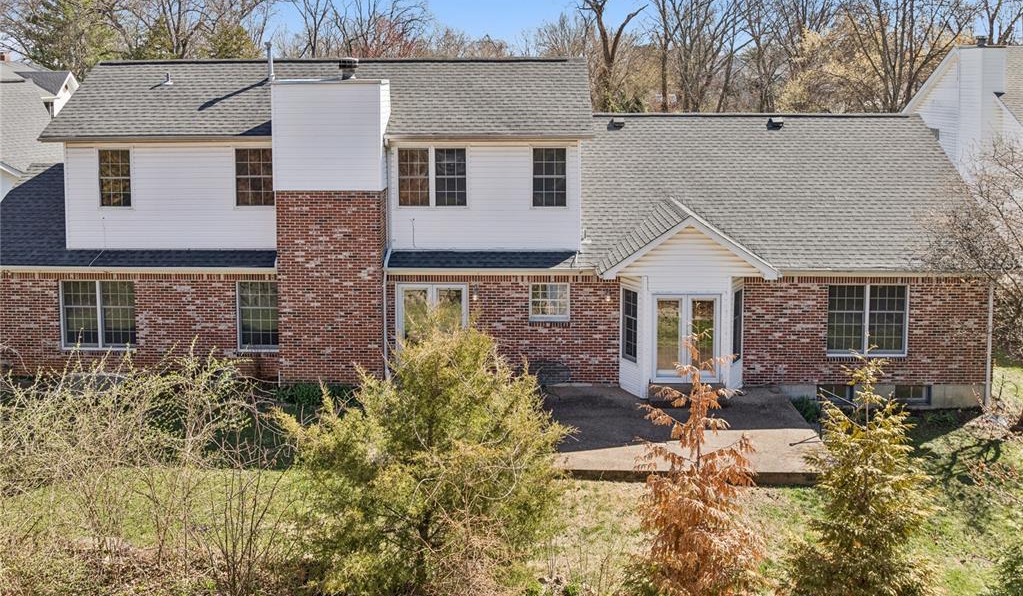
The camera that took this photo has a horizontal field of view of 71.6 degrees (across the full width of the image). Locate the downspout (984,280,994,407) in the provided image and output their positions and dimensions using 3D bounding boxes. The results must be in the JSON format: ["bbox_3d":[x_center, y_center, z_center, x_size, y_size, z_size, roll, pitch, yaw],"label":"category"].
[{"bbox_3d":[11.126,1.059,16.500,0.110,3.000,0.110,0,11,0],"label":"downspout"}]

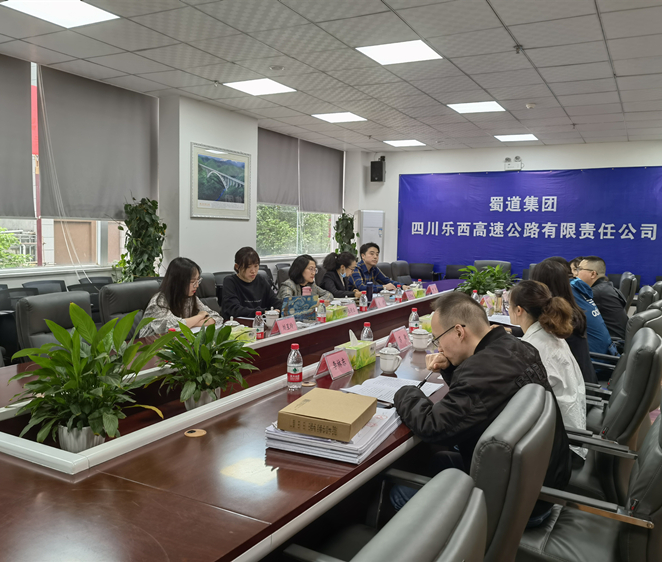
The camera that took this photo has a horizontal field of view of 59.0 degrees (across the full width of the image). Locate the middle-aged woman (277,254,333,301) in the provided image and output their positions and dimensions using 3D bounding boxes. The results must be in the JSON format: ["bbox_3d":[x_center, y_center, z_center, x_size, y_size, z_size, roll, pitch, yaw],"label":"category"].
[{"bbox_3d":[-0.236,0.365,5.090,0.720,1.190,0.520,5,6,28],"label":"middle-aged woman"}]

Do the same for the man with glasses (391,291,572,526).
[{"bbox_3d":[0.560,0.649,2.257,0.720,1.220,0.540,5,6,31],"label":"man with glasses"}]

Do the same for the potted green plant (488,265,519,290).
[{"bbox_3d":[2.118,-0.010,7.290,0.440,0.410,0.440,4,6,28],"label":"potted green plant"}]

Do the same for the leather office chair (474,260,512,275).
[{"bbox_3d":[2.260,0.237,8.350,0.620,1.000,0.660,4,6,28],"label":"leather office chair"}]

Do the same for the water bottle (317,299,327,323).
[{"bbox_3d":[-0.066,0.216,3.950,0.062,0.193,0.062,4,6,28],"label":"water bottle"}]

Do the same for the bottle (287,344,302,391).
[{"bbox_3d":[-0.151,0.347,2.377,0.062,0.193,0.062,1,5,0],"label":"bottle"}]

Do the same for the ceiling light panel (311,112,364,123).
[{"bbox_3d":[0.117,-2.146,7.668,0.590,0.030,0.590,4,6,28],"label":"ceiling light panel"}]

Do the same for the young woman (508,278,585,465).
[{"bbox_3d":[0.878,0.604,2.822,0.720,1.220,0.480,4,6,28],"label":"young woman"}]

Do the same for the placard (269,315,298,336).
[{"bbox_3d":[-0.283,0.276,3.628,0.092,0.100,0.198,4,6,28],"label":"placard"}]

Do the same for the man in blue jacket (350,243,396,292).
[{"bbox_3d":[0.420,0.251,5.913,0.540,1.260,0.800,-3,7,-42],"label":"man in blue jacket"}]

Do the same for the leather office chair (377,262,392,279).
[{"bbox_3d":[0.847,0.309,6.655,0.680,1.020,0.620,4,6,28],"label":"leather office chair"}]

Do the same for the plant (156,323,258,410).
[{"bbox_3d":[-0.533,0.370,2.465,0.420,0.410,0.410,0,6,-12],"label":"plant"}]

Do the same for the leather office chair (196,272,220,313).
[{"bbox_3d":[-0.992,0.463,4.857,0.660,1.000,0.620,5,6,28],"label":"leather office chair"}]

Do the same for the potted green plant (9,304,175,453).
[{"bbox_3d":[-0.765,0.334,1.865,0.470,0.500,0.480,4,6,28],"label":"potted green plant"}]

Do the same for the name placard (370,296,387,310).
[{"bbox_3d":[0.400,0.180,4.869,0.092,0.100,0.195,4,6,28],"label":"name placard"}]

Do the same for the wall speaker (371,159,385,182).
[{"bbox_3d":[0.860,-2.007,10.747,0.240,0.370,0.220,3,6,17],"label":"wall speaker"}]

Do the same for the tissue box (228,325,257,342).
[{"bbox_3d":[-0.511,0.313,3.138,0.112,0.094,0.225,5,6,28],"label":"tissue box"}]

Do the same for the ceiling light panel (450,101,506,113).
[{"bbox_3d":[1.694,-2.036,6.837,0.590,0.040,0.590,5,6,28],"label":"ceiling light panel"}]

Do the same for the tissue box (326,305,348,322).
[{"bbox_3d":[0.019,0.236,4.282,0.120,0.078,0.222,4,6,28],"label":"tissue box"}]

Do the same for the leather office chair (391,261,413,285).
[{"bbox_3d":[1.122,0.253,7.641,0.660,1.000,0.620,5,6,28],"label":"leather office chair"}]

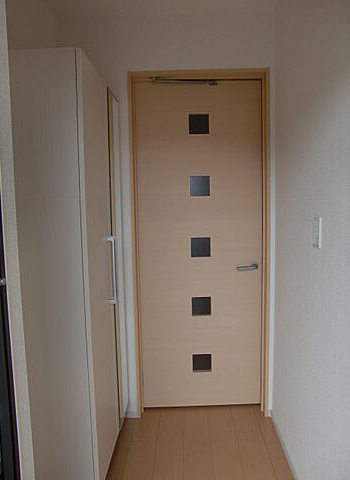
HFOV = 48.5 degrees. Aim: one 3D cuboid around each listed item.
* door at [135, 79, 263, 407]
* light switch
[{"bbox_3d":[0.156,0.071,2.400,0.745,2.020,0.036,-1,7,-1],"label":"door"},{"bbox_3d":[0.547,-0.031,1.491,0.011,0.120,0.070,-1,7,2],"label":"light switch"}]

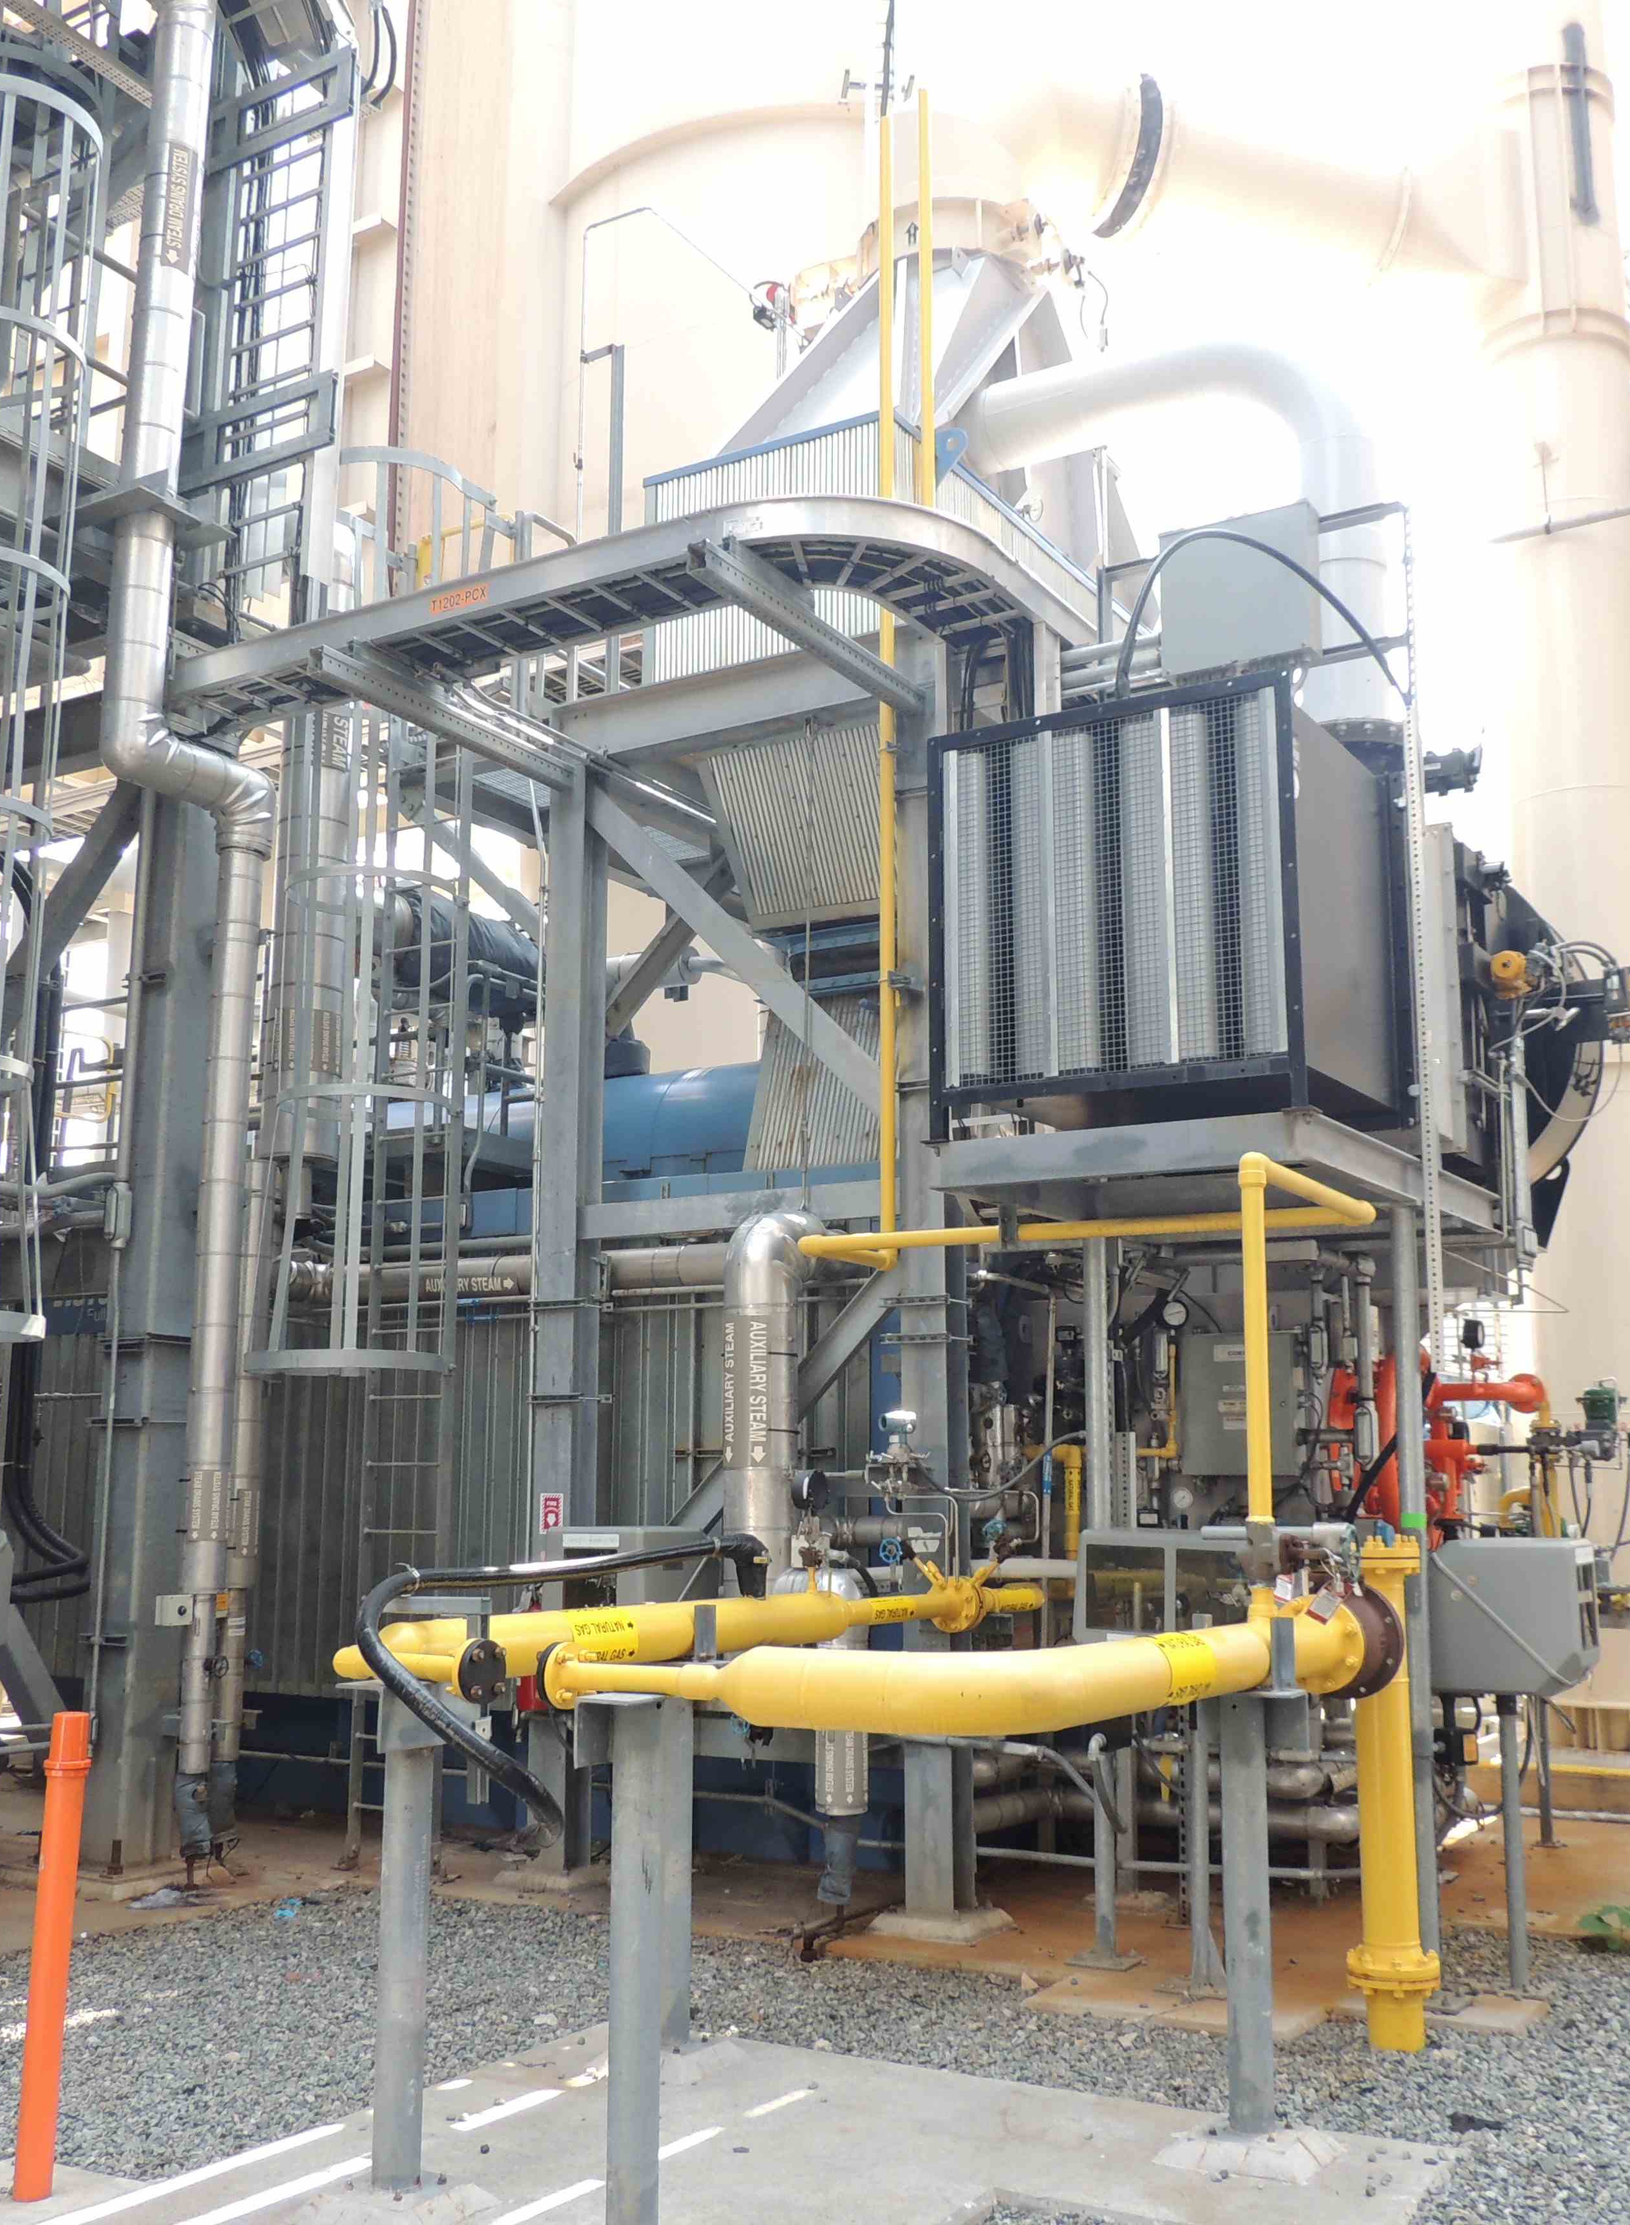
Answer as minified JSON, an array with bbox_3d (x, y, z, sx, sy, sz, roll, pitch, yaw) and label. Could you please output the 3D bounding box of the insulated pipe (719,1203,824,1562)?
[{"bbox_3d":[-0.166,1.109,8.158,0.285,1.427,0.460,-6,-12,30],"label":"insulated pipe"}]

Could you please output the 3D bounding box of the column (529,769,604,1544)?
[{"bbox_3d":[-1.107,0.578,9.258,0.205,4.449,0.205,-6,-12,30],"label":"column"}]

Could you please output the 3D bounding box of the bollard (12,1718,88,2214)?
[{"bbox_3d":[-1.796,1.970,4.831,0.097,1.078,0.097,-6,-12,30],"label":"bollard"}]

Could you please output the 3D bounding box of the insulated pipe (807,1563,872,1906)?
[{"bbox_3d":[0.095,2.311,7.666,0.210,1.233,0.210,-6,-12,30],"label":"insulated pipe"}]

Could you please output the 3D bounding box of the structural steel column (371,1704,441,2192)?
[{"bbox_3d":[-0.985,1.970,4.913,0.118,1.107,0.118,-6,-12,30],"label":"structural steel column"}]

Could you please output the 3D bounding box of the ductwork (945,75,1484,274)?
[{"bbox_3d":[2.527,-5.549,12.295,3.500,0.840,0.840,5,-11,-23],"label":"ductwork"}]

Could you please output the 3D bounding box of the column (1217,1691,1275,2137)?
[{"bbox_3d":[1.118,2.065,5.345,0.118,1.088,0.118,-6,-12,30],"label":"column"}]

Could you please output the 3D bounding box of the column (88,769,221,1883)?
[{"bbox_3d":[-2.963,0.834,9.364,0.260,4.861,0.260,-6,-12,30],"label":"column"}]

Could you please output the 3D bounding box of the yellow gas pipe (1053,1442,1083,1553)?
[{"bbox_3d":[1.081,1.640,8.723,0.100,0.473,0.080,-6,-12,30],"label":"yellow gas pipe"}]

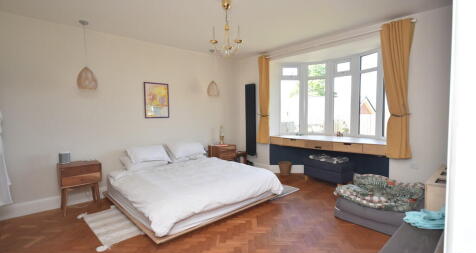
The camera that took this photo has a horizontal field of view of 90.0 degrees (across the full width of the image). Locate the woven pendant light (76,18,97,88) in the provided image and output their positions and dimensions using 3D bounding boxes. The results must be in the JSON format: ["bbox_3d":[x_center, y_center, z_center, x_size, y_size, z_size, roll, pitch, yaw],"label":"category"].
[{"bbox_3d":[-2.140,-0.996,3.345,0.251,0.945,0.251,-4,4,-42],"label":"woven pendant light"}]

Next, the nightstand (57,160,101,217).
[{"bbox_3d":[-2.240,0.844,3.374,0.468,0.654,0.435,-4,4,-42],"label":"nightstand"}]

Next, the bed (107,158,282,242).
[{"bbox_3d":[-0.743,0.906,3.690,1.963,0.435,2.034,-4,4,-42],"label":"bed"}]

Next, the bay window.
[{"bbox_3d":[1.797,-0.553,4.529,0.598,1.560,2.158,-4,4,-42],"label":"bay window"}]

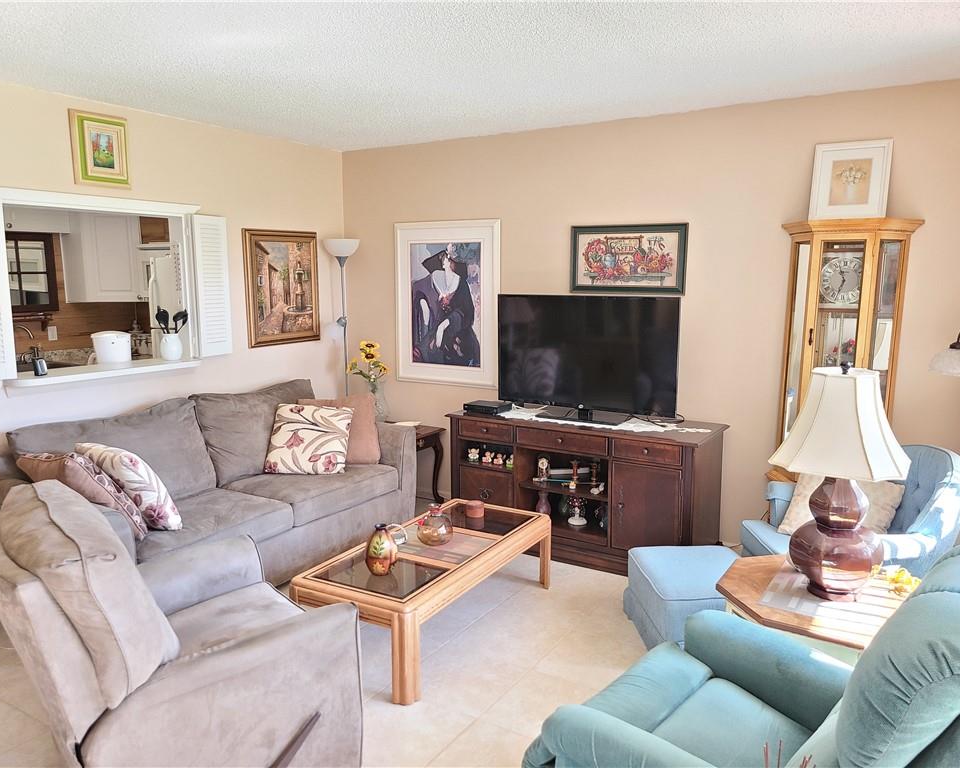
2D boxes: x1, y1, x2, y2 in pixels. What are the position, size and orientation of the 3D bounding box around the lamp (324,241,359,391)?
[{"bbox_3d":[-0.963,-0.123,5.508,0.270,1.790,0.270,5,10,32],"label":"lamp"}]

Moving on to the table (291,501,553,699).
[{"bbox_3d":[-0.200,0.901,3.475,0.570,0.375,1.257,5,9,29],"label":"table"}]

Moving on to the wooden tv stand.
[{"bbox_3d":[0.588,0.580,4.446,1.500,0.742,0.580,5,9,32],"label":"wooden tv stand"}]

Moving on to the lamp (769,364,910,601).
[{"bbox_3d":[1.166,0.308,2.493,0.410,0.760,0.410,5,10,32],"label":"lamp"}]

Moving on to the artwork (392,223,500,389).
[{"bbox_3d":[-0.235,-0.539,5.213,0.850,1.095,0.035,5,10,32],"label":"artwork"}]

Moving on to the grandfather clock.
[{"bbox_3d":[1.738,0.129,3.802,0.650,1.825,0.350,5,9,32],"label":"grandfather clock"}]

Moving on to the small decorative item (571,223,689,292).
[{"bbox_3d":[0.856,-0.723,4.480,0.720,0.400,0.030,5,10,32],"label":"small decorative item"}]

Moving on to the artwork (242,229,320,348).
[{"bbox_3d":[-1.294,-0.630,5.081,0.045,0.745,0.625,5,9,32],"label":"artwork"}]

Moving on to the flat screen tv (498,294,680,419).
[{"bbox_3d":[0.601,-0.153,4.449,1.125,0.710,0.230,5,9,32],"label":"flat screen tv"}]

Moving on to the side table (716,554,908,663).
[{"bbox_3d":[1.147,0.948,2.575,0.655,0.530,0.655,5,10,32],"label":"side table"}]

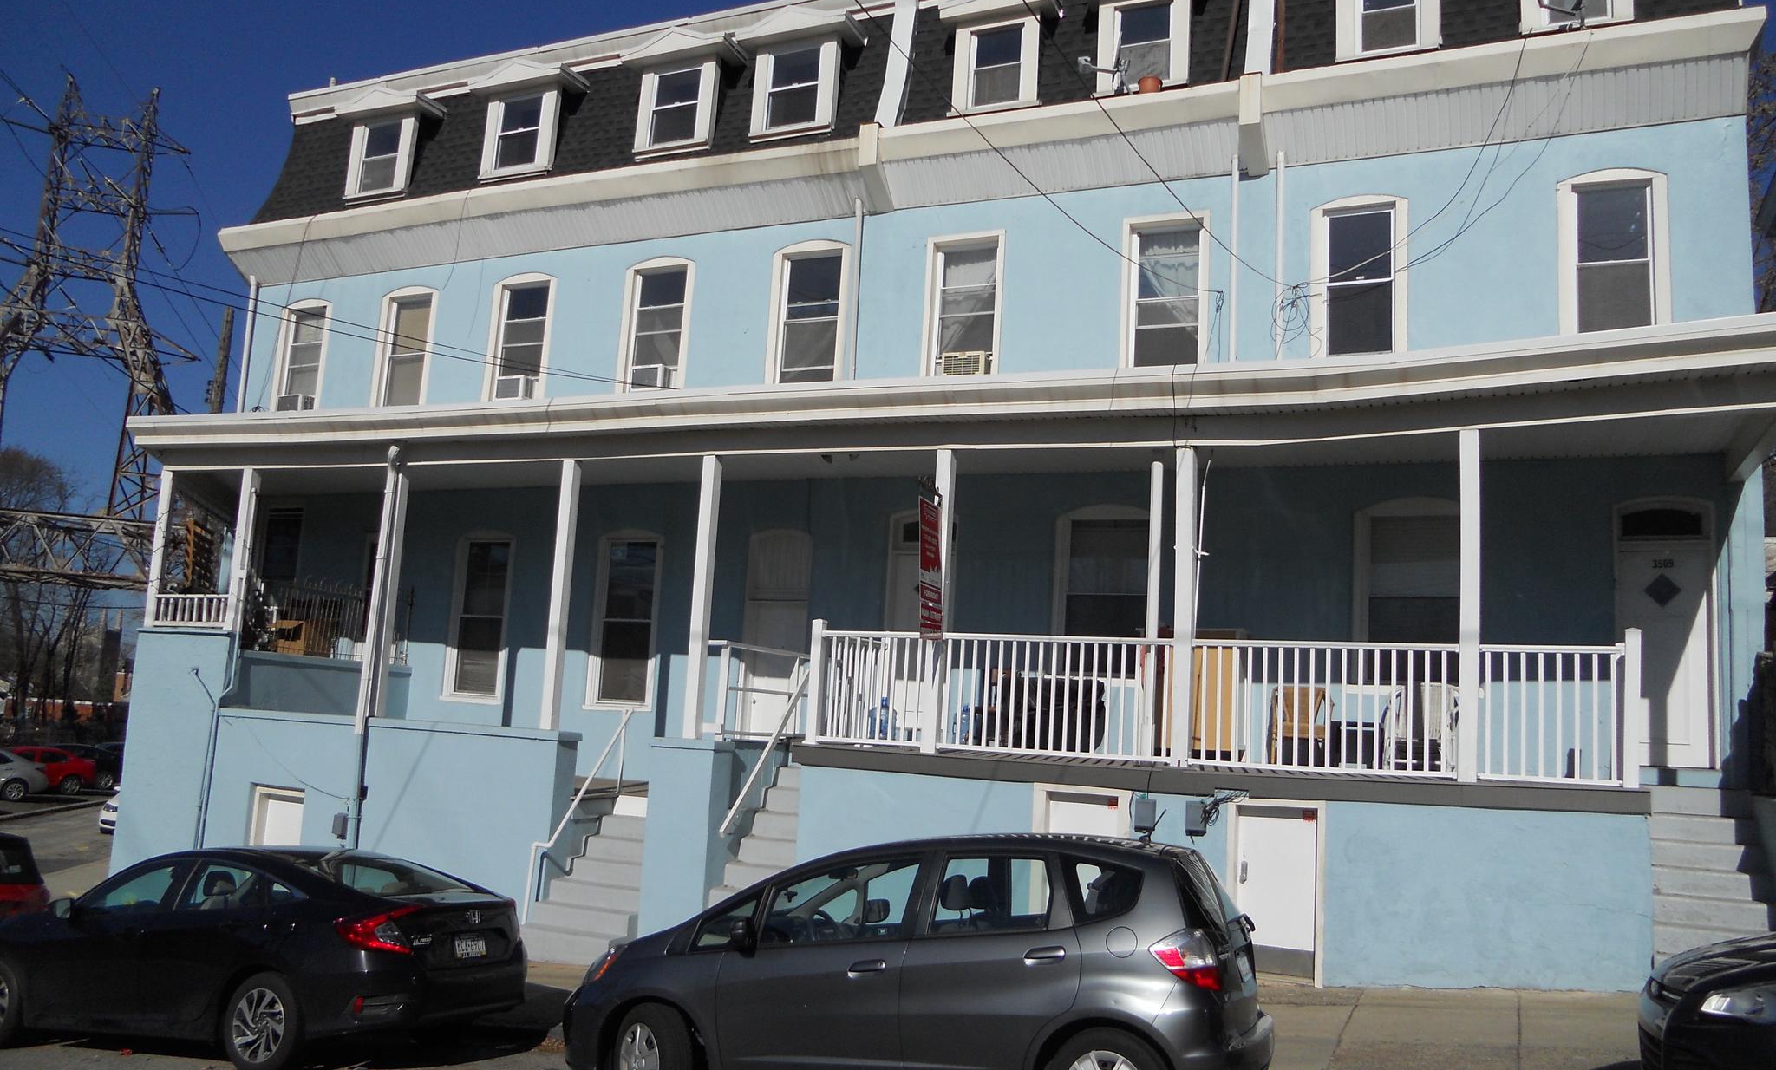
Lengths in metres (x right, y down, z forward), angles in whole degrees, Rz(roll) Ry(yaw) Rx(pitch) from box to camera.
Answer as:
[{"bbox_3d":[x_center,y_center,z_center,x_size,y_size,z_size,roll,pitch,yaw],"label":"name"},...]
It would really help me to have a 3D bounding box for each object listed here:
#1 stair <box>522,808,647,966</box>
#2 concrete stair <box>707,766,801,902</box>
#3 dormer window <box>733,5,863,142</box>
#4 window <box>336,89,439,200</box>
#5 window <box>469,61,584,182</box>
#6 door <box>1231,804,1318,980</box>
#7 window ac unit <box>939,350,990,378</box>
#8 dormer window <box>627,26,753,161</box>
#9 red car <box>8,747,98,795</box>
[{"bbox_3d":[-2.642,3.370,13.248,1.092,1.268,1.430,-1,-8,24],"label":"stair"},{"bbox_3d":[-0.997,3.013,12.767,0.911,1.670,1.950,-1,-8,24],"label":"concrete stair"},{"bbox_3d":[-1.062,-5.606,17.171,1.555,1.679,0.650,-1,-8,24],"label":"dormer window"},{"bbox_3d":[-7.172,-5.516,19.929,1.543,1.644,0.650,-1,-8,24],"label":"window"},{"bbox_3d":[-4.937,-5.547,18.920,1.545,1.656,0.650,-1,-8,24],"label":"window"},{"bbox_3d":[2.942,2.671,10.518,0.689,1.328,0.160,-1,-8,24],"label":"door"},{"bbox_3d":[0.915,-1.853,15.587,0.520,0.340,0.450,-1,-8,24],"label":"window ac unit"},{"bbox_3d":[-2.620,-5.592,17.876,1.538,1.719,0.650,-1,-8,24],"label":"dormer window"},{"bbox_3d":[-26.688,7.090,42.336,4.500,1.440,1.760,6,-8,-25],"label":"red car"}]

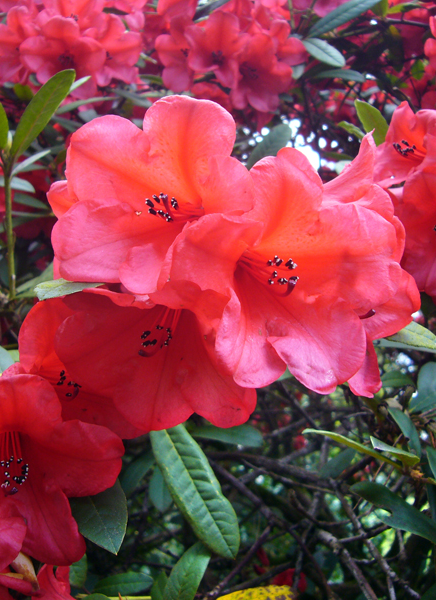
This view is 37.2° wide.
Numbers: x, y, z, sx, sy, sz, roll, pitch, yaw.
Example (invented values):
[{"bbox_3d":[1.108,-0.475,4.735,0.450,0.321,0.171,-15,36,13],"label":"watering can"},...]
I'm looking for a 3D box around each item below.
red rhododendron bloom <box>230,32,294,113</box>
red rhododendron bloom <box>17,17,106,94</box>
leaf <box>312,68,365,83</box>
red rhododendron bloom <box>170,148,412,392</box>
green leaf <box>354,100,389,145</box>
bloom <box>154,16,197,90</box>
[{"bbox_3d":[0.058,-0.306,0.872,0.093,0.093,0.067,0,21,0],"label":"red rhododendron bloom"},{"bbox_3d":[-0.196,-0.309,0.826,0.098,0.098,0.071,0,15,-5],"label":"red rhododendron bloom"},{"bbox_3d":[0.173,-0.323,0.930,0.078,0.012,0.028,6,19,18],"label":"leaf"},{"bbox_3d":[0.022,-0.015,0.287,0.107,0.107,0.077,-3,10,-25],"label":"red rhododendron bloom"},{"bbox_3d":[0.127,-0.145,0.535,0.022,0.043,0.008,-36,14,-21],"label":"green leaf"},{"bbox_3d":[-0.044,-0.263,0.690,0.052,0.075,0.045,4,4,20],"label":"bloom"}]

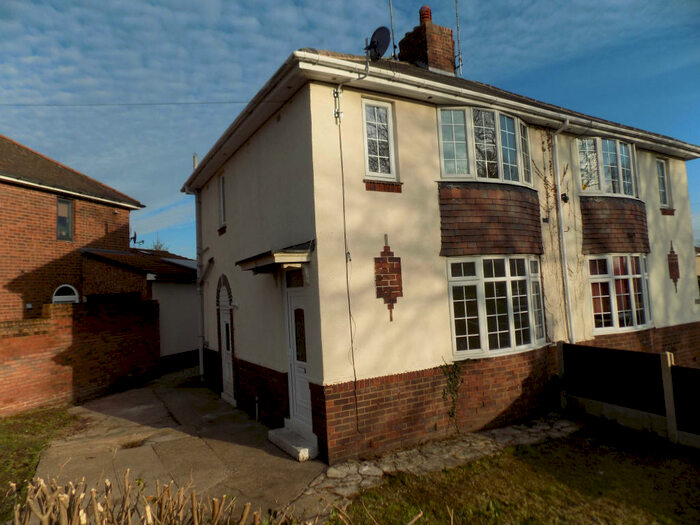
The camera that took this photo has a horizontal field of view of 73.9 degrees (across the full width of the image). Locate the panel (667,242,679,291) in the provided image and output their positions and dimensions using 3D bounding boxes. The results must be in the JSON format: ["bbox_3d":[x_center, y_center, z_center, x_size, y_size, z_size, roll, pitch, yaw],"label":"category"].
[{"bbox_3d":[7.515,0.102,10.787,0.457,1.190,0.061,-1,-4,-30],"label":"panel"}]

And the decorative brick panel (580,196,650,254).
[{"bbox_3d":[5.568,-0.743,9.480,2.458,1.127,0.275,-1,-4,-31],"label":"decorative brick panel"}]

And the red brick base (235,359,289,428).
[{"bbox_3d":[-1.641,2.381,8.497,0.120,1.060,2.790,-1,-4,-30],"label":"red brick base"}]

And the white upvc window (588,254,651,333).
[{"bbox_3d":[5.708,0.637,9.599,2.206,1.616,0.325,-1,-4,-30],"label":"white upvc window"}]

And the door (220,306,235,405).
[{"bbox_3d":[-2.765,2.072,10.552,0.081,2.084,0.925,-1,-4,-30],"label":"door"}]

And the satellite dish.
[{"bbox_3d":[0.407,-3.037,6.452,0.408,0.449,0.490,-1,-4,-31],"label":"satellite dish"}]

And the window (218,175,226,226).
[{"bbox_3d":[-2.659,-1.355,9.949,0.071,1.132,0.541,-1,-4,-31],"label":"window"}]

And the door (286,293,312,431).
[{"bbox_3d":[-0.701,1.361,6.686,0.071,1.948,0.806,-1,-4,-31],"label":"door"}]

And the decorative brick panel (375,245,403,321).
[{"bbox_3d":[0.558,0.290,6.569,0.449,1.061,0.061,-1,-4,-31],"label":"decorative brick panel"}]

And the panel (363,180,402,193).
[{"bbox_3d":[0.496,-1.085,6.669,0.668,0.148,0.122,-1,-4,-31],"label":"panel"}]

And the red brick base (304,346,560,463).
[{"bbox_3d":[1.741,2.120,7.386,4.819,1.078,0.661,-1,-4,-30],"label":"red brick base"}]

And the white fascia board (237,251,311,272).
[{"bbox_3d":[-1.200,0.013,7.068,0.590,0.173,1.708,-1,-4,-30],"label":"white fascia board"}]

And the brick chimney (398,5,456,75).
[{"bbox_3d":[2.022,-5.751,12.435,0.915,2.135,1.200,-1,-4,-30],"label":"brick chimney"}]

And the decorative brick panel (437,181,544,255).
[{"bbox_3d":[2.468,-0.694,7.638,2.428,1.147,0.275,-1,-4,-31],"label":"decorative brick panel"}]

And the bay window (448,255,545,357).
[{"bbox_3d":[2.612,0.705,7.814,2.318,1.647,0.346,-1,-4,-30],"label":"bay window"}]

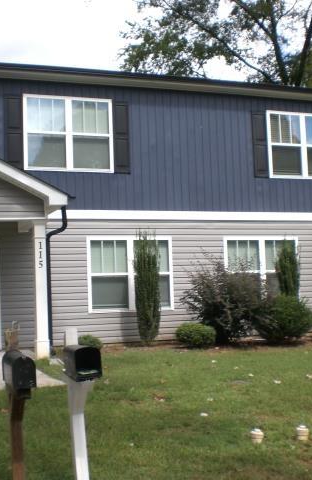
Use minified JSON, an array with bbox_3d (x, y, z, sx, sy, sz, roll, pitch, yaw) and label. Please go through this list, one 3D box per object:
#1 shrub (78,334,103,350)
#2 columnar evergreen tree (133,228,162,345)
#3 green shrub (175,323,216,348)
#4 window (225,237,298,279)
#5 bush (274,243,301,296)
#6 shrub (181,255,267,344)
[{"bbox_3d":[-1.232,1.888,12.941,0.497,0.293,0.497,0,-5,-21],"label":"shrub"},{"bbox_3d":[-0.172,0.928,13.575,0.502,2.195,0.502,-2,-5,0],"label":"columnar evergreen tree"},{"bbox_3d":[0.753,1.794,13.314,0.808,0.458,0.699,0,-5,-21],"label":"green shrub"},{"bbox_3d":[2.359,0.691,15.432,1.829,1.526,0.096,0,-5,-21],"label":"window"},{"bbox_3d":[2.765,1.042,14.622,0.531,1.986,0.531,0,-5,-21],"label":"bush"},{"bbox_3d":[1.368,1.157,13.721,1.767,1.750,1.393,0,-5,-21],"label":"shrub"}]

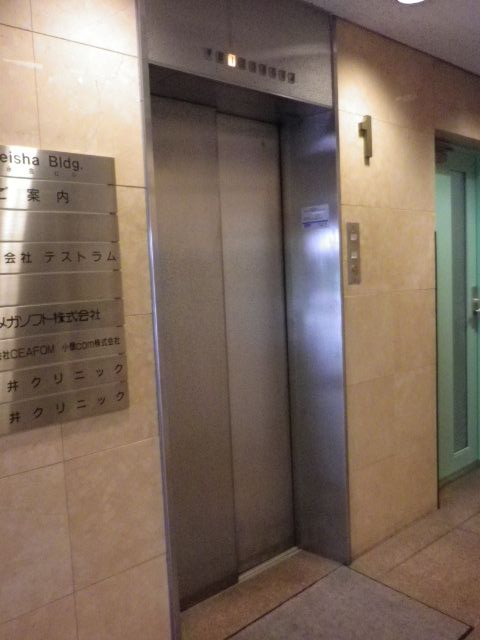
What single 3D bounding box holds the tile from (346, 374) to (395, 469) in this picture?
[{"bbox_3d":[0.619,0.487,2.452,0.392,0.402,0.015,-6,6,-39],"label":"tile"}]

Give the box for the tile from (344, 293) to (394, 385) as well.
[{"bbox_3d":[0.601,0.085,2.420,0.392,0.406,0.015,-6,6,-39],"label":"tile"}]

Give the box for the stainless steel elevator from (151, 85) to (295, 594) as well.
[{"bbox_3d":[-0.079,0.140,2.212,0.699,2.001,0.100,-6,6,-39],"label":"stainless steel elevator"}]

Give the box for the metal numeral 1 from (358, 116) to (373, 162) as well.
[{"bbox_3d":[0.578,-0.844,2.385,0.072,0.193,0.022,-7,6,-39],"label":"metal numeral 1"}]

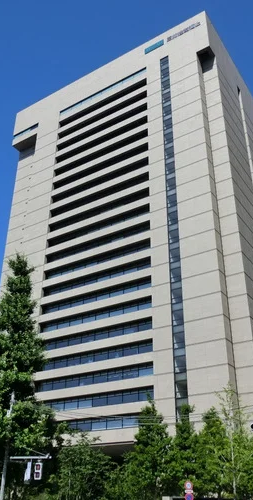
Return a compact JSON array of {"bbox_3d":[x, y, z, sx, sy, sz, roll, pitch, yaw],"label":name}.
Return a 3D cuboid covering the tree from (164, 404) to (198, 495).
[{"bbox_3d":[4.994,18.565,43.208,3.100,9.704,3.100,-3,-30,5],"label":"tree"}]

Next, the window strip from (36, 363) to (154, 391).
[{"bbox_3d":[-6.217,21.877,82.944,24.858,2.057,0.600,-17,-34,28],"label":"window strip"}]

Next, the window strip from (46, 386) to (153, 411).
[{"bbox_3d":[-6.235,25.172,81.052,24.858,2.057,0.600,-17,-34,28],"label":"window strip"}]

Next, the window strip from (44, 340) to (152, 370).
[{"bbox_3d":[-6.199,18.582,84.837,24.858,2.057,0.600,-17,-34,28],"label":"window strip"}]

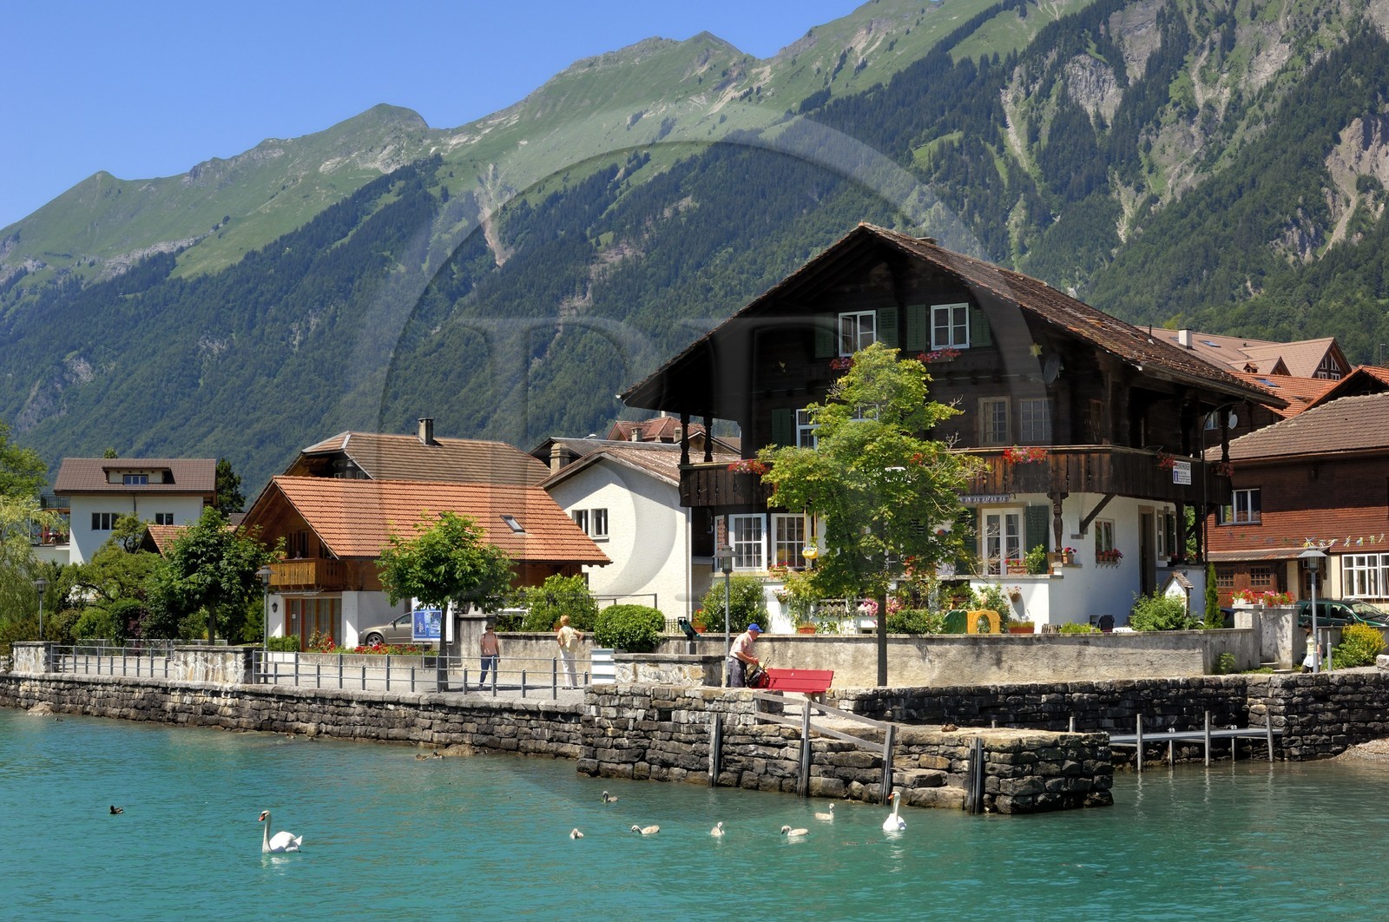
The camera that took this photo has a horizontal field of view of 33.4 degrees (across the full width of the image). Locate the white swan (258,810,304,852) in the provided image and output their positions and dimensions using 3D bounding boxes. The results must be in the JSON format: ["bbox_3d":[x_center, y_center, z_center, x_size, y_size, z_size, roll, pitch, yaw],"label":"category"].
[{"bbox_3d":[-5.637,5.033,31.503,0.680,0.580,0.350,3,-5,-42],"label":"white swan"}]

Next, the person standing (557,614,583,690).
[{"bbox_3d":[-2.858,4.383,52.957,0.540,1.690,0.380,2,-4,-30],"label":"person standing"}]

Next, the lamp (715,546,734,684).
[{"bbox_3d":[0.623,3.136,45.000,0.500,3.020,0.500,0,-4,0],"label":"lamp"}]

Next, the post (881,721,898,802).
[{"bbox_3d":[3.239,5.041,38.439,0.170,1.330,0.160,8,-7,-32],"label":"post"}]

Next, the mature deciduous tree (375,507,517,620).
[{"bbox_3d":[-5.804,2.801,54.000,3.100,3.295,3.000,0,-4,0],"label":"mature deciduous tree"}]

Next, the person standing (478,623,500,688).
[{"bbox_3d":[-4.949,4.689,55.500,0.520,1.583,0.420,-1,-4,9],"label":"person standing"}]

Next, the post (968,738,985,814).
[{"bbox_3d":[4.417,4.948,36.301,0.170,1.220,0.220,7,-8,-32],"label":"post"}]

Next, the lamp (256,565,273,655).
[{"bbox_3d":[-12.178,4.631,65.584,0.570,3.300,0.570,0,-4,0],"label":"lamp"}]

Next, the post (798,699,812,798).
[{"bbox_3d":[1.664,4.348,34.909,0.160,1.470,0.160,2,-5,-35],"label":"post"}]

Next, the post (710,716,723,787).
[{"bbox_3d":[0.357,4.771,38.000,0.170,1.200,0.160,2,-4,27],"label":"post"}]

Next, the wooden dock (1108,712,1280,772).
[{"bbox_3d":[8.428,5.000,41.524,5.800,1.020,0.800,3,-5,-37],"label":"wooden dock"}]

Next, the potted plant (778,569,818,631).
[{"bbox_3d":[2.712,3.635,60.500,1.000,1.680,0.850,-2,-5,25],"label":"potted plant"}]

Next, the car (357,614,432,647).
[{"bbox_3d":[-11.221,6.500,88.703,4.550,1.430,1.780,2,-4,-25],"label":"car"}]

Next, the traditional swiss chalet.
[{"bbox_3d":[7.598,-0.414,64.446,14.454,10.727,12.672,-2,-4,30],"label":"traditional swiss chalet"}]

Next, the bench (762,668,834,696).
[{"bbox_3d":[1.767,4.114,41.428,1.660,0.820,0.560,-4,-5,43],"label":"bench"}]

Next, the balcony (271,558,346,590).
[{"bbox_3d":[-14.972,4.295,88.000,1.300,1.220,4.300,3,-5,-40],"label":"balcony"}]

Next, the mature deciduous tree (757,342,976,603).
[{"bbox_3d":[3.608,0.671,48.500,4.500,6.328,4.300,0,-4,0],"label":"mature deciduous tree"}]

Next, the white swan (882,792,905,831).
[{"bbox_3d":[2.542,4.481,29.617,0.320,0.510,0.640,-2,-4,20],"label":"white swan"}]

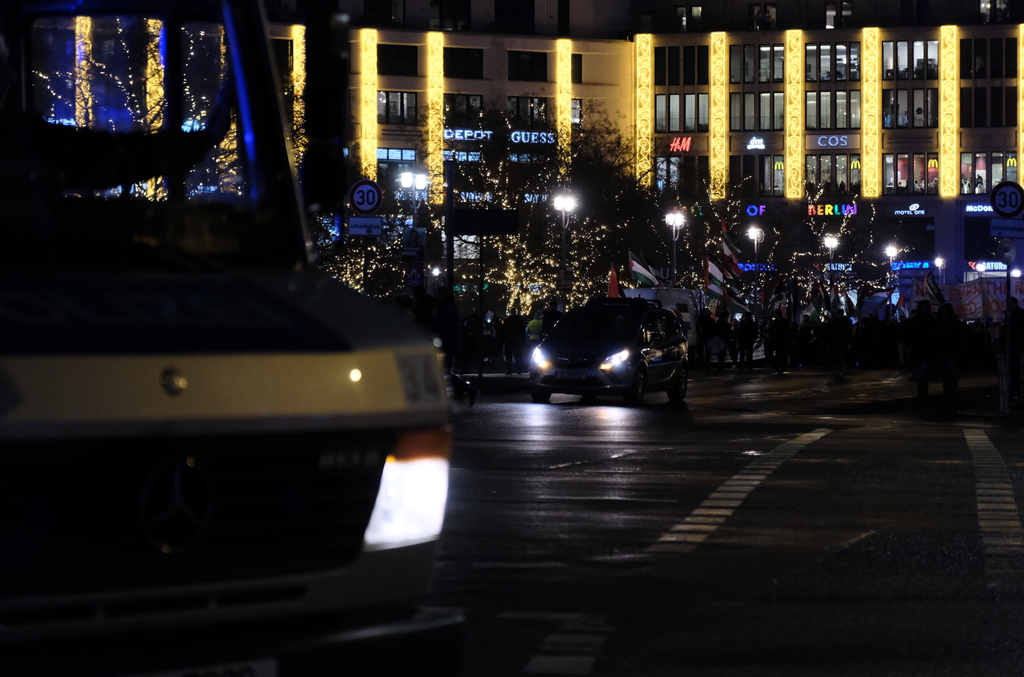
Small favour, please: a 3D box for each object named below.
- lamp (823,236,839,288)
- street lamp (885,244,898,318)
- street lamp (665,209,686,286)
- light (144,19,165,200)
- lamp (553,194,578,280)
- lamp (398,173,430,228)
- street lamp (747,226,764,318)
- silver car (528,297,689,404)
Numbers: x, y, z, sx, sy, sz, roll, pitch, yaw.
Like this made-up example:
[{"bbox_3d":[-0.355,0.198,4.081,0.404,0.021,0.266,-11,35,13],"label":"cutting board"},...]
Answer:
[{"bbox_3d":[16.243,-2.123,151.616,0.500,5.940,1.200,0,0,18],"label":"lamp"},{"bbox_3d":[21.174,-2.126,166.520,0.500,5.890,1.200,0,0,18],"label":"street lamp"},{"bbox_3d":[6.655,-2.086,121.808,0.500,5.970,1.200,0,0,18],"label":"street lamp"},{"bbox_3d":[-25.973,-16.637,217.000,1.300,13.080,0.500,0,0,-28],"label":"light"},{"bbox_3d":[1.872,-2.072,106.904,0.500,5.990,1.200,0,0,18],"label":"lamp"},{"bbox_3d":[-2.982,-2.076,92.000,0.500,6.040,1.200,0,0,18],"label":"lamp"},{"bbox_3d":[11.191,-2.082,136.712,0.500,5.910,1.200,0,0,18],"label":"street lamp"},{"bbox_3d":[1.658,0.188,50.099,1.920,1.770,4.620,0,0,18],"label":"silver car"}]

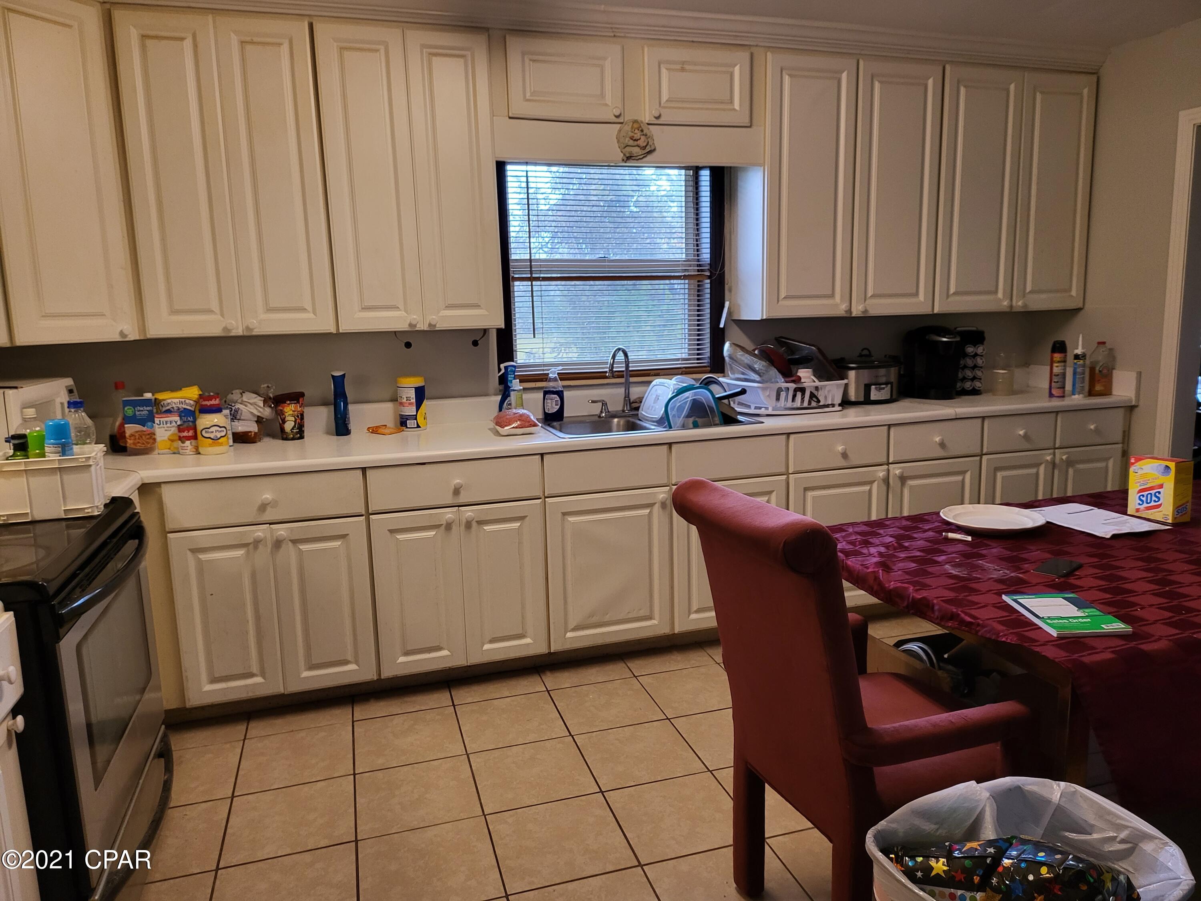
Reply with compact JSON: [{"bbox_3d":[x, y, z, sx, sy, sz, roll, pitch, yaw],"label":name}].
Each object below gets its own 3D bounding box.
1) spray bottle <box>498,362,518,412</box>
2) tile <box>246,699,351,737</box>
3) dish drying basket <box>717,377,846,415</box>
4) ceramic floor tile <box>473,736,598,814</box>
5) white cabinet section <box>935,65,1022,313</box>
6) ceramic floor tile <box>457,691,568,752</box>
[{"bbox_3d":[-0.387,-0.238,3.509,0.105,0.264,0.062,-5,10,-17],"label":"spray bottle"},{"bbox_3d":[-1.018,0.919,2.846,0.330,0.010,0.191,-5,10,-17],"label":"tile"},{"bbox_3d":[0.832,-0.251,3.760,0.440,0.136,0.370,-5,10,-17],"label":"dish drying basket"},{"bbox_3d":[-0.203,0.988,2.550,0.339,0.012,0.339,-5,10,-17],"label":"ceramic floor tile"},{"bbox_3d":[1.658,-1.179,3.875,0.428,1.055,0.290,-5,10,-17],"label":"white cabinet section"},{"bbox_3d":[-0.301,0.909,2.789,0.330,0.010,0.330,-5,10,-17],"label":"ceramic floor tile"}]

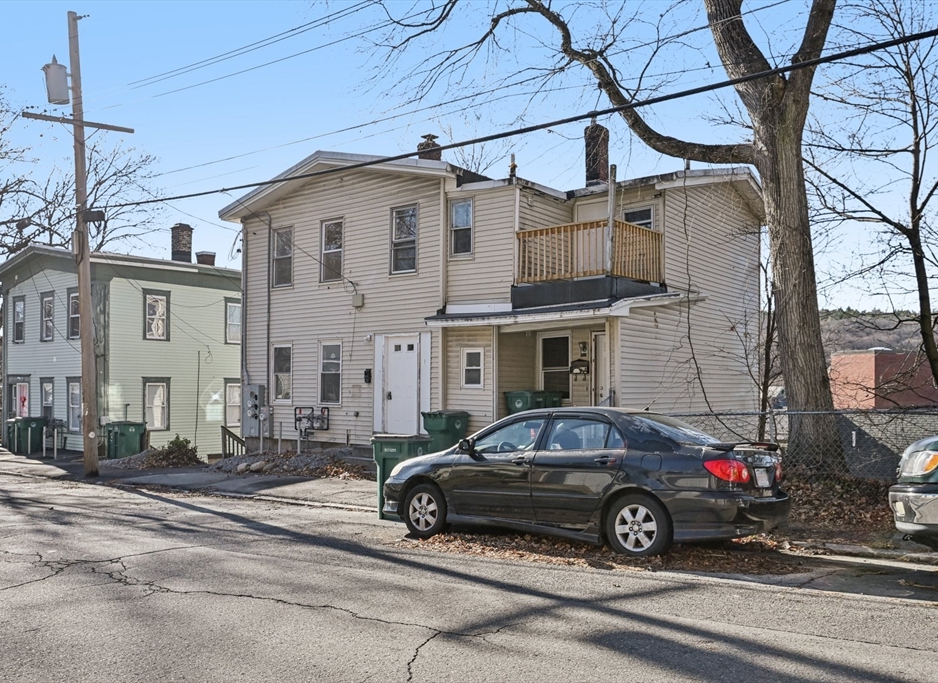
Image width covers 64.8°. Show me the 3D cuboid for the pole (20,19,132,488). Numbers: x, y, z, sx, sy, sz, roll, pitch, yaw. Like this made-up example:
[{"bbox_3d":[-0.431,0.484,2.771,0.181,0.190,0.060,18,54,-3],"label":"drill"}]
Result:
[{"bbox_3d":[-8.990,-2.360,17.200,2.430,10.900,0.600,-1,-4,-44],"label":"pole"}]

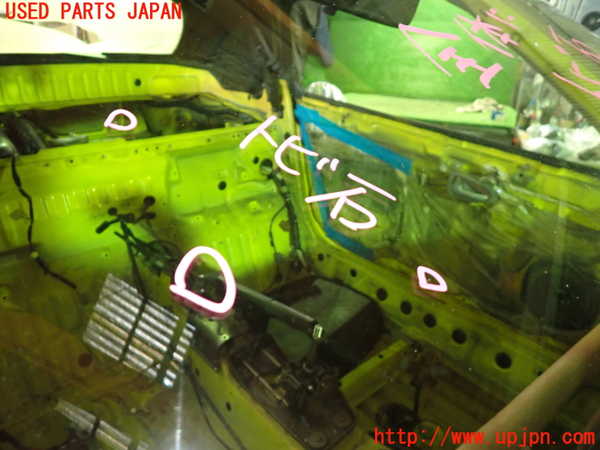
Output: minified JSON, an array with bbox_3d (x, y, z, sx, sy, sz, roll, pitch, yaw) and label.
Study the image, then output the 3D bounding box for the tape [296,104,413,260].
[{"bbox_3d":[0.145,-0.120,1.305,0.040,0.435,0.480,-19,28,-32],"label":"tape"}]

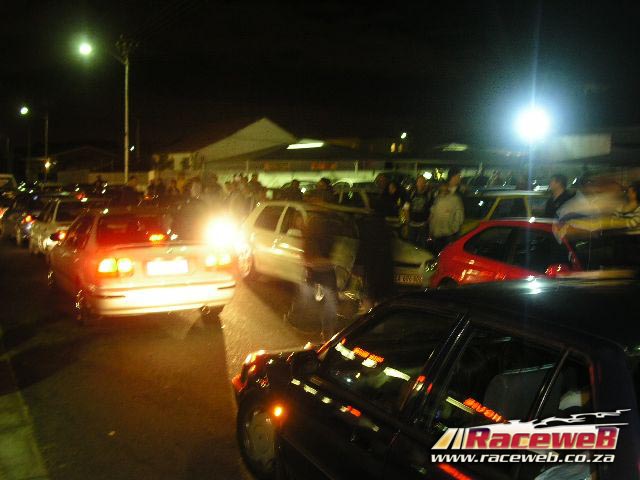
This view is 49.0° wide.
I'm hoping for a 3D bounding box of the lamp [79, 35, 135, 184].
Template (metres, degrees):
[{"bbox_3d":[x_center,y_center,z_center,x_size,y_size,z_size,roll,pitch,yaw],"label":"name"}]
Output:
[{"bbox_3d":[-10.441,-5.515,34.264,2.700,8.600,0.500,-2,5,-27],"label":"lamp"}]

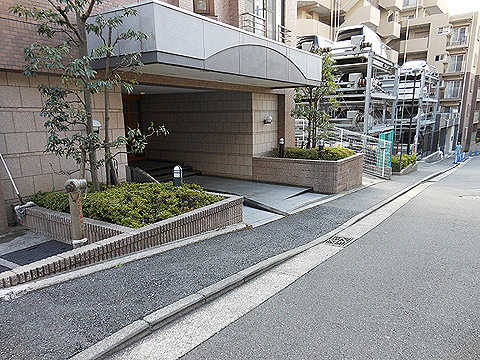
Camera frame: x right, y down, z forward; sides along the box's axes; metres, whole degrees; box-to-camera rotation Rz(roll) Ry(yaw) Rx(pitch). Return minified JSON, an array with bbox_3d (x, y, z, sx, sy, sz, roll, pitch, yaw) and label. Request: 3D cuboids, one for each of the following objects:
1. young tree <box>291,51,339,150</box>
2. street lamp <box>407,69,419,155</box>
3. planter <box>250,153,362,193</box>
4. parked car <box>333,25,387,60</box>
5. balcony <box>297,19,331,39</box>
[{"bbox_3d":[2.348,-2.303,10.772,1.350,3.200,1.400,7,14,33],"label":"young tree"},{"bbox_3d":[9.498,-3.402,18.972,0.280,5.170,0.280,7,14,33],"label":"street lamp"},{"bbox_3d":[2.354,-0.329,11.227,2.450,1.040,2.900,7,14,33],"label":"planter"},{"bbox_3d":[6.380,-6.800,17.930,1.700,1.500,4.400,8,14,34],"label":"parked car"},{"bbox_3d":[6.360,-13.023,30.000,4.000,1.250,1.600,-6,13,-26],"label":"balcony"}]

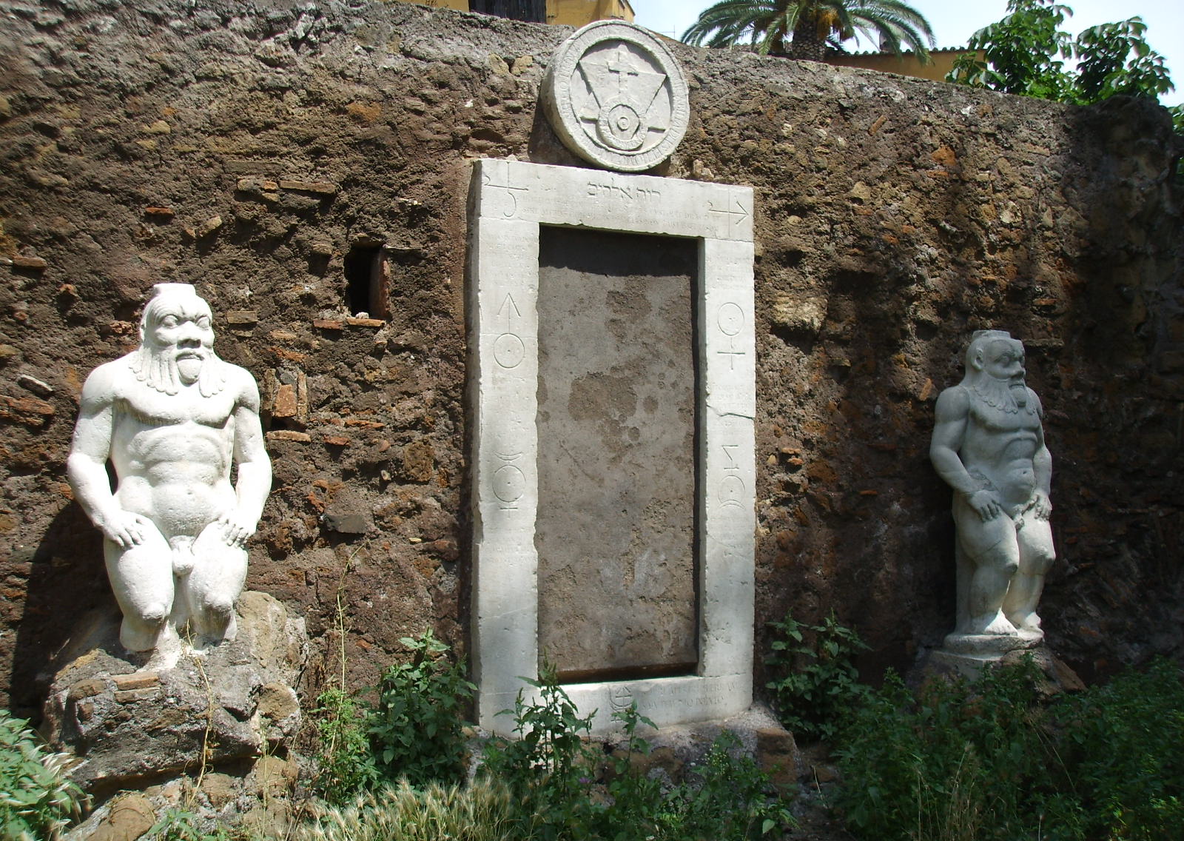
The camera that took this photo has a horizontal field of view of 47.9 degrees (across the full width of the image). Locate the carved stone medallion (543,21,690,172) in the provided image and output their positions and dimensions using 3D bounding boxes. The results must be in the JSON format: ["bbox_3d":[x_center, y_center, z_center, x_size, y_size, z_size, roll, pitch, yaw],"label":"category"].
[{"bbox_3d":[0.099,-1.438,6.035,0.670,0.670,0.170,1,-3,-24],"label":"carved stone medallion"}]

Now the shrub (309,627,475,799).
[{"bbox_3d":[-0.796,1.177,5.330,0.600,0.680,0.420,1,-3,-24],"label":"shrub"}]

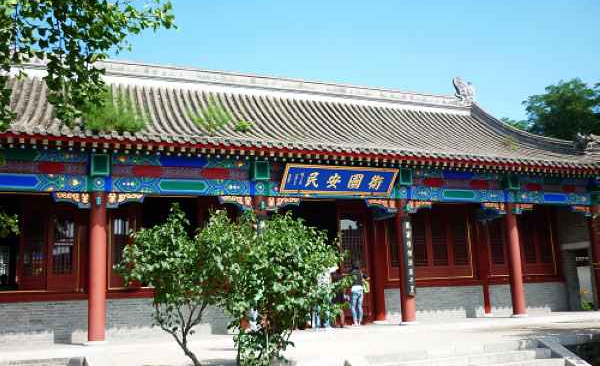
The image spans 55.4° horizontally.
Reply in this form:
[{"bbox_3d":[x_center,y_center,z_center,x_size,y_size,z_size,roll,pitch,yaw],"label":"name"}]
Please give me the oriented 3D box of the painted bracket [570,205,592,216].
[{"bbox_3d":[8.067,0.792,16.360,0.720,0.310,0.100,2,-11,-21],"label":"painted bracket"}]

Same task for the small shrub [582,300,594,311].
[{"bbox_3d":[8.675,3.684,17.200,0.340,0.320,0.340,2,-11,-22],"label":"small shrub"}]

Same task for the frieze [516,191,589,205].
[{"bbox_3d":[6.928,0.451,15.780,2.755,0.321,0.230,2,-11,-22],"label":"frieze"}]

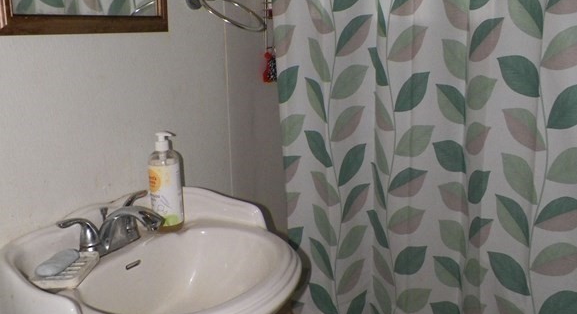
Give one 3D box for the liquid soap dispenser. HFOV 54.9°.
[{"bbox_3d":[-0.275,0.054,1.245,0.072,0.222,0.071,-1,14,0],"label":"liquid soap dispenser"}]

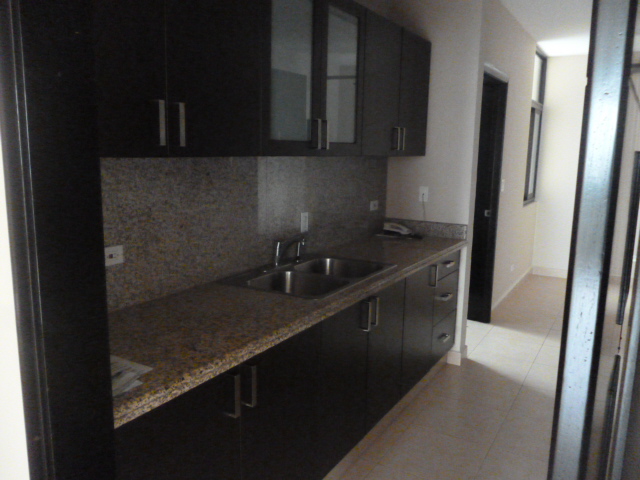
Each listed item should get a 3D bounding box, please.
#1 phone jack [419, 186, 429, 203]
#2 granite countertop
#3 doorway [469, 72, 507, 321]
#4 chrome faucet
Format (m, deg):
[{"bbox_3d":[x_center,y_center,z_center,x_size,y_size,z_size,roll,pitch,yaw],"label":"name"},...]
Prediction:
[{"bbox_3d":[0.717,-0.317,3.582,0.073,0.115,0.015,7,11,30],"label":"phone jack"},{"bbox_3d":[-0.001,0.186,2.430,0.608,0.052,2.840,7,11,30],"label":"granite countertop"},{"bbox_3d":[1.216,-0.205,3.954,0.130,2.040,0.800,7,11,30],"label":"doorway"},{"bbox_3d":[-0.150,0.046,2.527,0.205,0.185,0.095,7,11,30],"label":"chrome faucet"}]

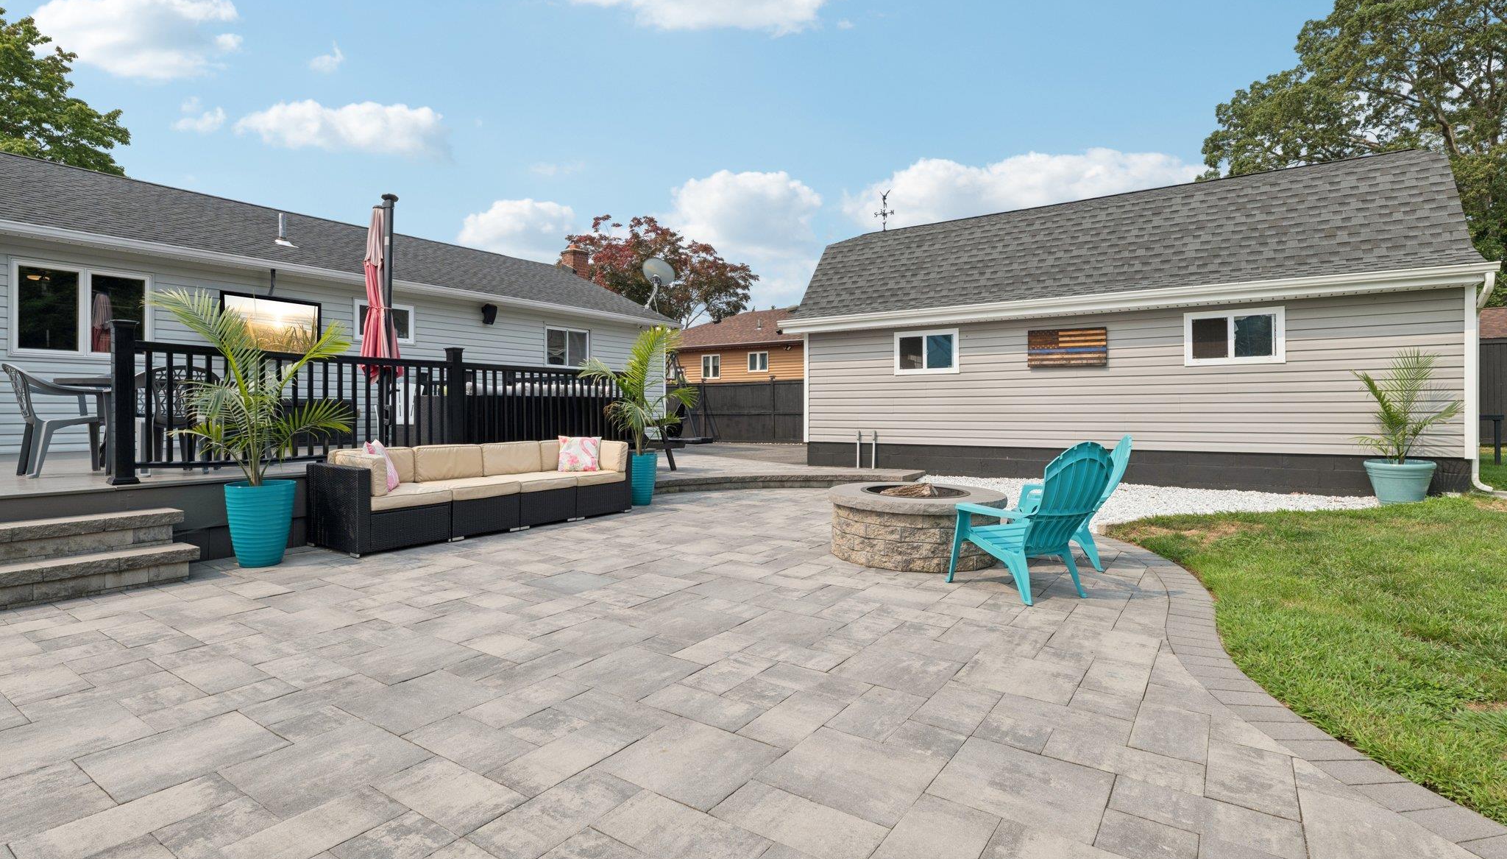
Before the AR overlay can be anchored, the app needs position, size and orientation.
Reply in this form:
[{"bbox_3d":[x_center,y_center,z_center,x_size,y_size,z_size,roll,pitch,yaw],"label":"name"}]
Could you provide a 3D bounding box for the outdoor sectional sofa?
[{"bbox_3d":[-2.467,0.540,6.747,0.790,0.770,2.910,1,1,34],"label":"outdoor sectional sofa"}]

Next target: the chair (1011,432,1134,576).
[{"bbox_3d":[2.217,0.501,5.066,0.840,0.920,0.730,0,1,15],"label":"chair"}]

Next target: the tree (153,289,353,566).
[{"bbox_3d":[-3.580,-0.020,5.101,1.150,1.960,1.170,1,1,34],"label":"tree"}]

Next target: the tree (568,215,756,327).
[{"bbox_3d":[-4.600,-5.132,34.898,9.500,10.800,9.000,0,1,0],"label":"tree"}]

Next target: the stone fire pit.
[{"bbox_3d":[1.234,0.719,5.407,1.310,0.470,1.310,0,1,0],"label":"stone fire pit"}]

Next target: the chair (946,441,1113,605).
[{"bbox_3d":[1.670,0.518,4.270,0.730,0.920,0.840,-1,1,-24],"label":"chair"}]

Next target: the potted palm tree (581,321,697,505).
[{"bbox_3d":[-1.360,-0.171,8.398,1.360,2.120,1.220,0,1,0],"label":"potted palm tree"}]

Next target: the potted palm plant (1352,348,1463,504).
[{"bbox_3d":[7.230,-0.054,7.871,0.950,1.690,0.920,1,1,31],"label":"potted palm plant"}]

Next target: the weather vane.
[{"bbox_3d":[2.740,-4.562,14.755,0.390,0.890,0.350,0,1,0],"label":"weather vane"}]

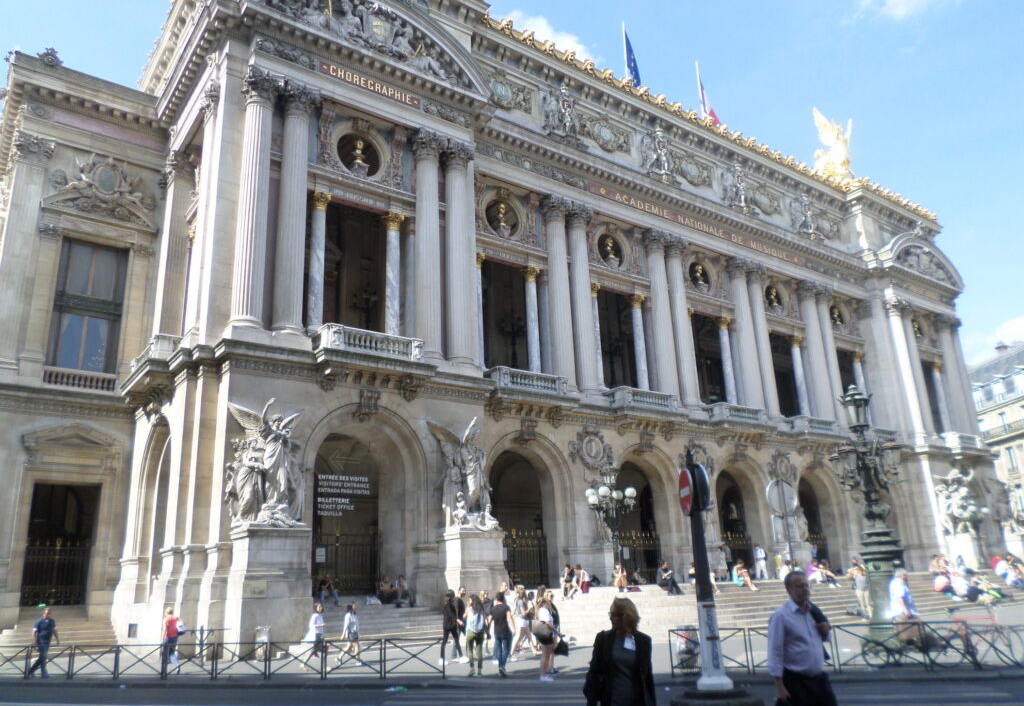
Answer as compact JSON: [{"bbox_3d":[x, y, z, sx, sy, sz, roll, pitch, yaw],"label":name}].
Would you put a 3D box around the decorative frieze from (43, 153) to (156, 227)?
[{"bbox_3d":[-18.080,-7.327,32.880,4.500,3.450,0.550,10,-20,-34],"label":"decorative frieze"}]

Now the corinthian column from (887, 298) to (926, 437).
[{"bbox_3d":[29.527,1.082,55.265,1.270,10.400,1.270,10,-20,-36],"label":"corinthian column"}]

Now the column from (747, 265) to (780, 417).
[{"bbox_3d":[16.109,-0.805,47.356,1.250,10.450,1.250,10,-21,-35],"label":"column"}]

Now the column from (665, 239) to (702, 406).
[{"bbox_3d":[9.763,-1.791,42.345,1.280,10.360,1.280,10,-20,-34],"label":"column"}]

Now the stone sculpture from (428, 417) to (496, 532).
[{"bbox_3d":[-1.834,4.765,29.456,2.700,4.478,1.500,10,-21,-35],"label":"stone sculpture"}]

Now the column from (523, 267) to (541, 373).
[{"bbox_3d":[1.056,-1.438,36.642,0.720,6.127,0.720,-2,-17,-1],"label":"column"}]

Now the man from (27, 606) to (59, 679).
[{"bbox_3d":[-12.552,7.768,19.804,0.550,1.750,0.560,-12,-19,29],"label":"man"}]

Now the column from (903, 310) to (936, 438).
[{"bbox_3d":[30.733,1.288,56.138,1.270,10.400,1.270,10,-20,-36],"label":"column"}]

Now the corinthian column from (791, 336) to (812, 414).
[{"bbox_3d":[19.523,1.731,50.020,0.760,5.880,0.760,10,-21,-35],"label":"corinthian column"}]

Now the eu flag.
[{"bbox_3d":[8.136,-19.781,49.883,1.300,4.400,0.800,10,-20,-36],"label":"eu flag"}]

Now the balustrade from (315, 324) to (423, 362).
[{"bbox_3d":[-5.236,-0.154,27.511,3.950,0.980,1.200,10,-21,-35],"label":"balustrade"}]

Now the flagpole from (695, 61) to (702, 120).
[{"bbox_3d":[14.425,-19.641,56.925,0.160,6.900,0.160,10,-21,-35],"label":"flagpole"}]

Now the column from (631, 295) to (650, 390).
[{"bbox_3d":[7.455,-0.568,43.526,0.720,6.095,0.720,10,-21,-35],"label":"column"}]

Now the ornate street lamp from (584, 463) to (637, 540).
[{"bbox_3d":[3.988,6.666,28.830,1.900,4.640,1.900,10,-20,-34],"label":"ornate street lamp"}]

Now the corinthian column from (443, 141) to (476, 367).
[{"bbox_3d":[-2.307,-4.768,34.339,1.280,11.156,1.280,10,-21,-35],"label":"corinthian column"}]

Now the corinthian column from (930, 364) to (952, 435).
[{"bbox_3d":[32.854,3.339,56.423,0.720,6.127,0.720,10,-20,-34],"label":"corinthian column"}]

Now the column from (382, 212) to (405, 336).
[{"bbox_3d":[-4.899,-3.043,30.571,0.720,6.127,0.720,10,-20,-34],"label":"column"}]

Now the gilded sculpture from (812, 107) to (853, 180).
[{"bbox_3d":[28.821,-18.660,66.500,3.500,7.500,2.900,10,-21,-35],"label":"gilded sculpture"}]

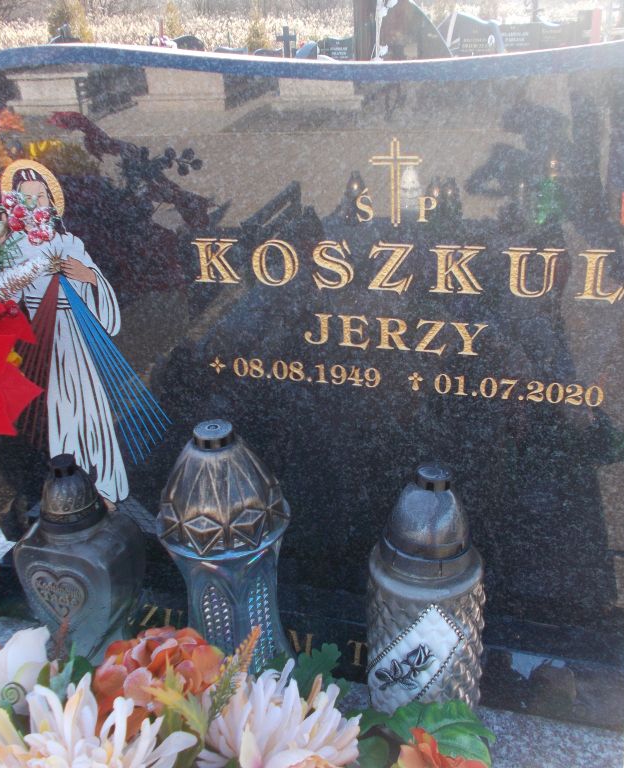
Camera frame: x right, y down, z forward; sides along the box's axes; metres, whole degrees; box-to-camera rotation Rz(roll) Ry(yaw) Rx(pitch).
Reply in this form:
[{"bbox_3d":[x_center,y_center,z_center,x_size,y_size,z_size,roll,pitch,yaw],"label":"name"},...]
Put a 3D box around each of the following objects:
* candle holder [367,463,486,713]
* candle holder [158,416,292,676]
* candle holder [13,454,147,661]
[{"bbox_3d":[0.106,0.218,0.701,0.111,0.325,0.111,12,29,30],"label":"candle holder"},{"bbox_3d":[-0.077,0.196,0.744,0.125,0.347,0.125,5,26,16],"label":"candle holder"},{"bbox_3d":[-0.241,0.204,0.818,0.122,0.286,0.084,3,25,12],"label":"candle holder"}]

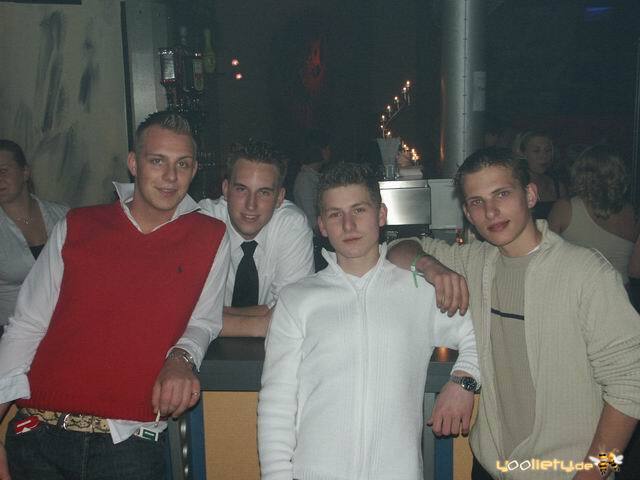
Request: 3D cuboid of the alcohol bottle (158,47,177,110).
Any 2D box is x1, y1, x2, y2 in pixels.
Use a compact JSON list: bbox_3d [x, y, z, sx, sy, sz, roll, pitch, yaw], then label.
[{"bbox_3d":[-0.795,-0.852,3.900,0.082,0.310,0.082,-3,8,-17],"label":"alcohol bottle"}]

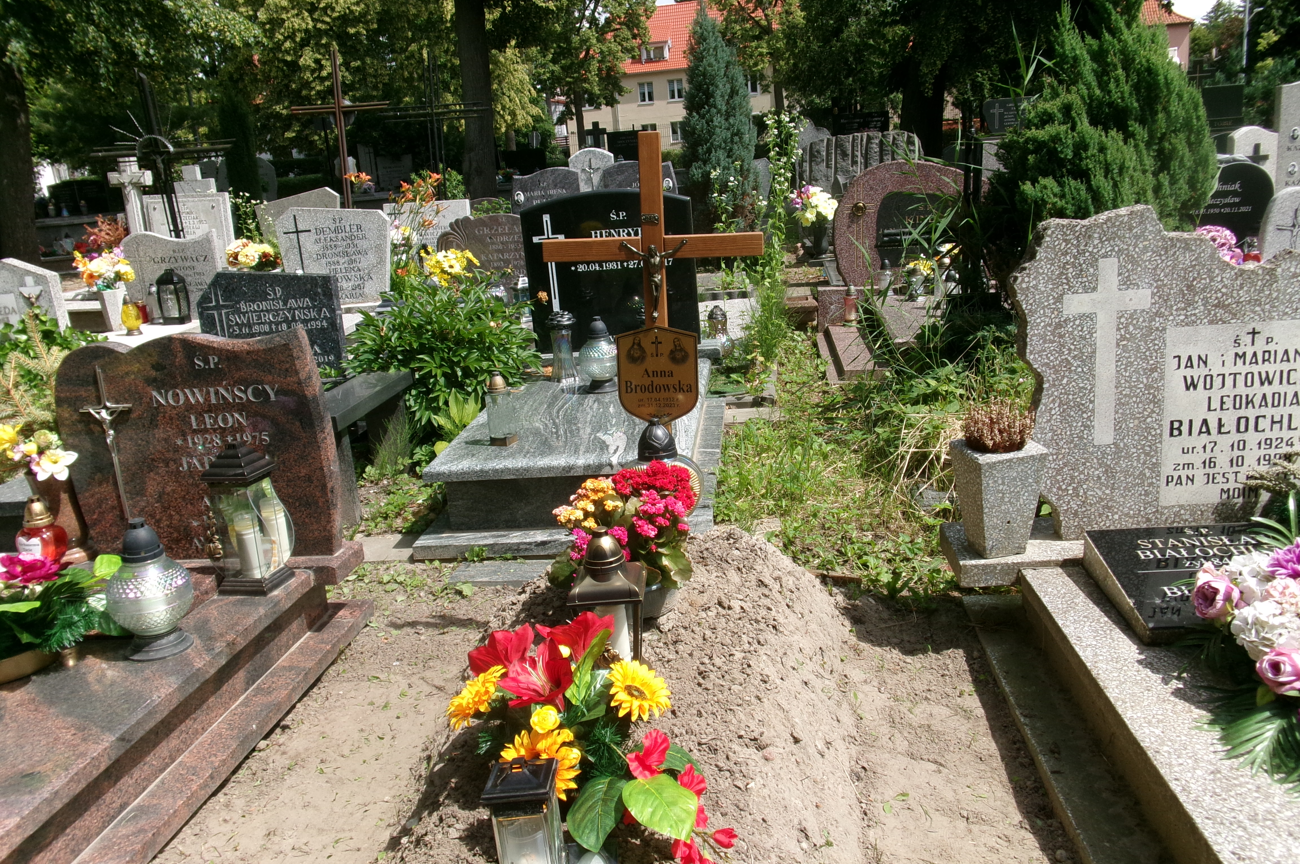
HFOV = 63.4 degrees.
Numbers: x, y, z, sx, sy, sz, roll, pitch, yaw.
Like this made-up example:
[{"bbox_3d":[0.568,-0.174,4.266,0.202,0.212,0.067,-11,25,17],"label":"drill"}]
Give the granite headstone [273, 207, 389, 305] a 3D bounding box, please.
[{"bbox_3d":[-2.354,-1.300,7.800,0.820,0.720,0.090,-3,13,7],"label":"granite headstone"}]

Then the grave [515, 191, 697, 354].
[{"bbox_3d":[-0.207,-0.871,5.638,0.903,0.843,0.085,-3,14,6],"label":"grave"}]

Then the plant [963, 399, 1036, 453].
[{"bbox_3d":[0.986,-0.016,2.964,0.200,0.155,0.200,-3,13,7],"label":"plant"}]

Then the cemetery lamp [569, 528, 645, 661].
[{"bbox_3d":[-0.097,0.372,2.367,0.160,0.340,0.160,-4,13,3],"label":"cemetery lamp"}]

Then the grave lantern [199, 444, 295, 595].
[{"bbox_3d":[-1.124,0.229,2.901,0.190,0.401,0.175,-2,14,10],"label":"grave lantern"}]

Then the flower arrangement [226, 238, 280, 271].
[{"bbox_3d":[-2.829,-1.250,7.500,0.400,0.270,0.340,-3,13,7],"label":"flower arrangement"}]

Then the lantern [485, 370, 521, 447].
[{"bbox_3d":[-0.564,-0.091,3.973,0.083,0.279,0.083,2,15,23],"label":"lantern"}]

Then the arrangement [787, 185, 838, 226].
[{"bbox_3d":[1.518,-2.116,9.826,0.440,0.370,0.400,-3,14,6],"label":"arrangement"}]

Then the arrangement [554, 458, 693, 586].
[{"bbox_3d":[-0.067,0.248,2.630,0.350,0.290,0.320,-3,13,7],"label":"arrangement"}]

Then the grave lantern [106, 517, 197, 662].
[{"bbox_3d":[-1.210,0.365,2.544,0.207,0.321,0.207,-3,14,6],"label":"grave lantern"}]

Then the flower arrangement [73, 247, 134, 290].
[{"bbox_3d":[-4.080,-1.217,7.853,0.390,0.300,0.350,-3,14,6],"label":"flower arrangement"}]

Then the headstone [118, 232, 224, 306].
[{"bbox_3d":[-3.732,-1.204,8.152,0.720,0.698,0.100,-2,14,8],"label":"headstone"}]

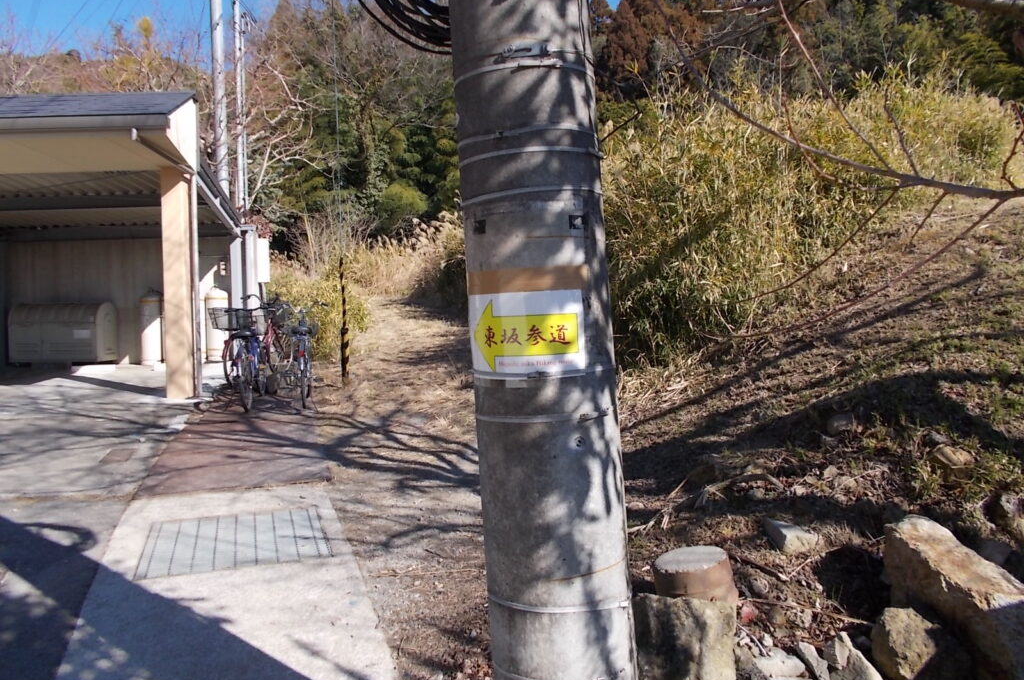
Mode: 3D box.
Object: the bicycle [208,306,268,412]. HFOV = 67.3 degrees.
[{"bbox_3d":[-2.880,0.180,8.380,0.600,1.060,1.760,-3,4,-10],"label":"bicycle"}]

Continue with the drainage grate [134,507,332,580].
[{"bbox_3d":[-1.486,1.092,4.157,0.910,0.040,0.900,-3,6,-19],"label":"drainage grate"}]

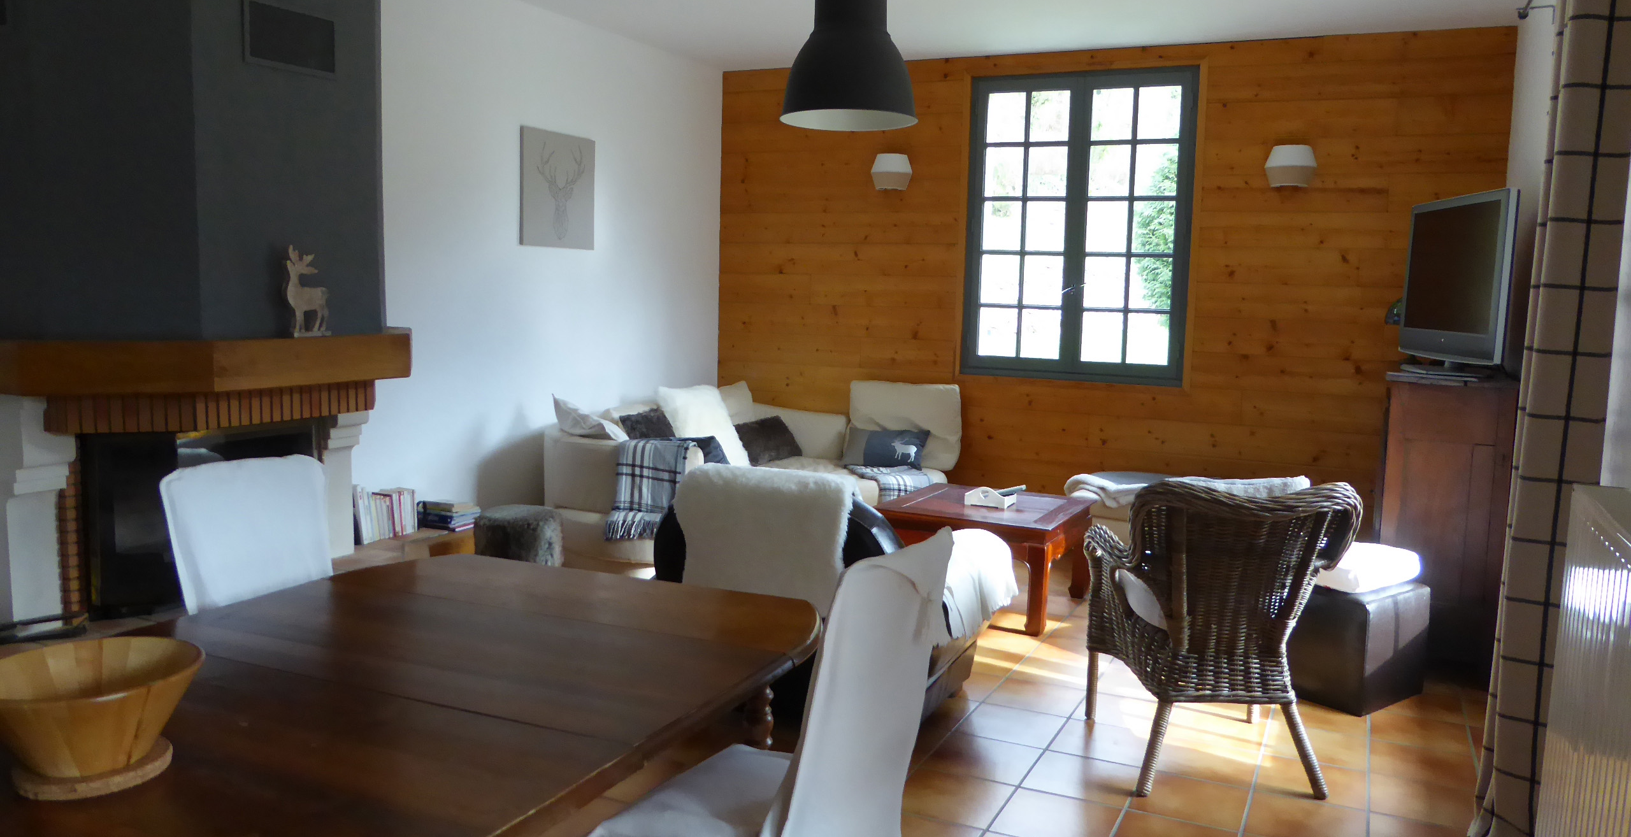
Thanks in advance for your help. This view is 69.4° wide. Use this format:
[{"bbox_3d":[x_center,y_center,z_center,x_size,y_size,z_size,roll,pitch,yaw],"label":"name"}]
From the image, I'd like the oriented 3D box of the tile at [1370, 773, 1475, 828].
[{"bbox_3d":[1.743,1.096,3.351,0.295,0.010,0.295,4,7,25],"label":"tile"}]

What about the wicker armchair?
[{"bbox_3d":[1.191,0.605,3.617,0.645,0.912,0.697,1,7,-1],"label":"wicker armchair"}]

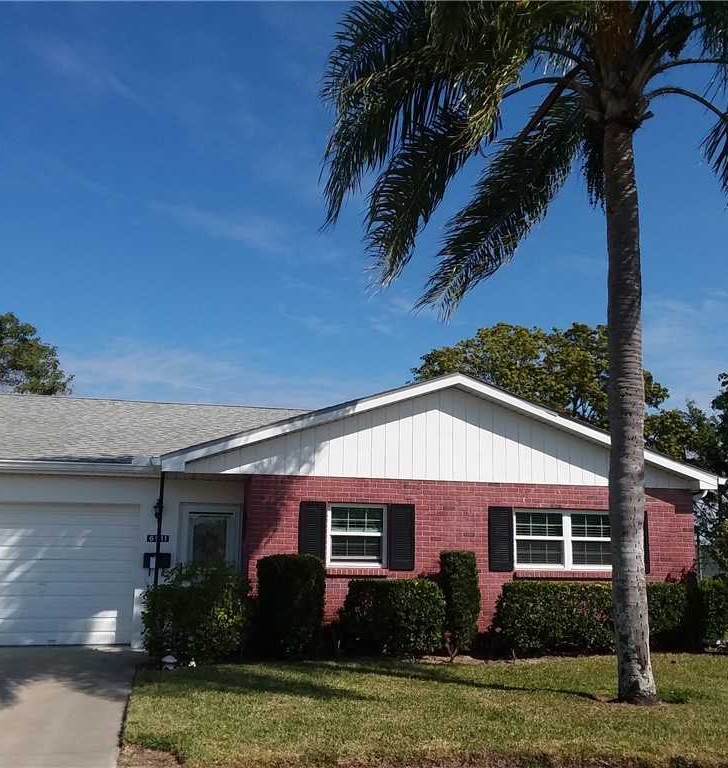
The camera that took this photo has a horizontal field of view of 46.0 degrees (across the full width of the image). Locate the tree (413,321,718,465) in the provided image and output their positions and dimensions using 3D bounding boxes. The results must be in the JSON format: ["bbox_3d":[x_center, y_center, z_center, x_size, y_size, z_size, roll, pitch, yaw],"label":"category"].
[{"bbox_3d":[6.935,2.503,30.300,10.800,9.773,10.000,3,-11,-12],"label":"tree"}]

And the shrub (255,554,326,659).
[{"bbox_3d":[-1.014,3.041,11.792,0.890,1.336,0.845,3,-11,-12],"label":"shrub"}]

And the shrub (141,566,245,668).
[{"bbox_3d":[-2.244,2.986,11.321,1.338,1.227,1.137,3,-11,-12],"label":"shrub"}]

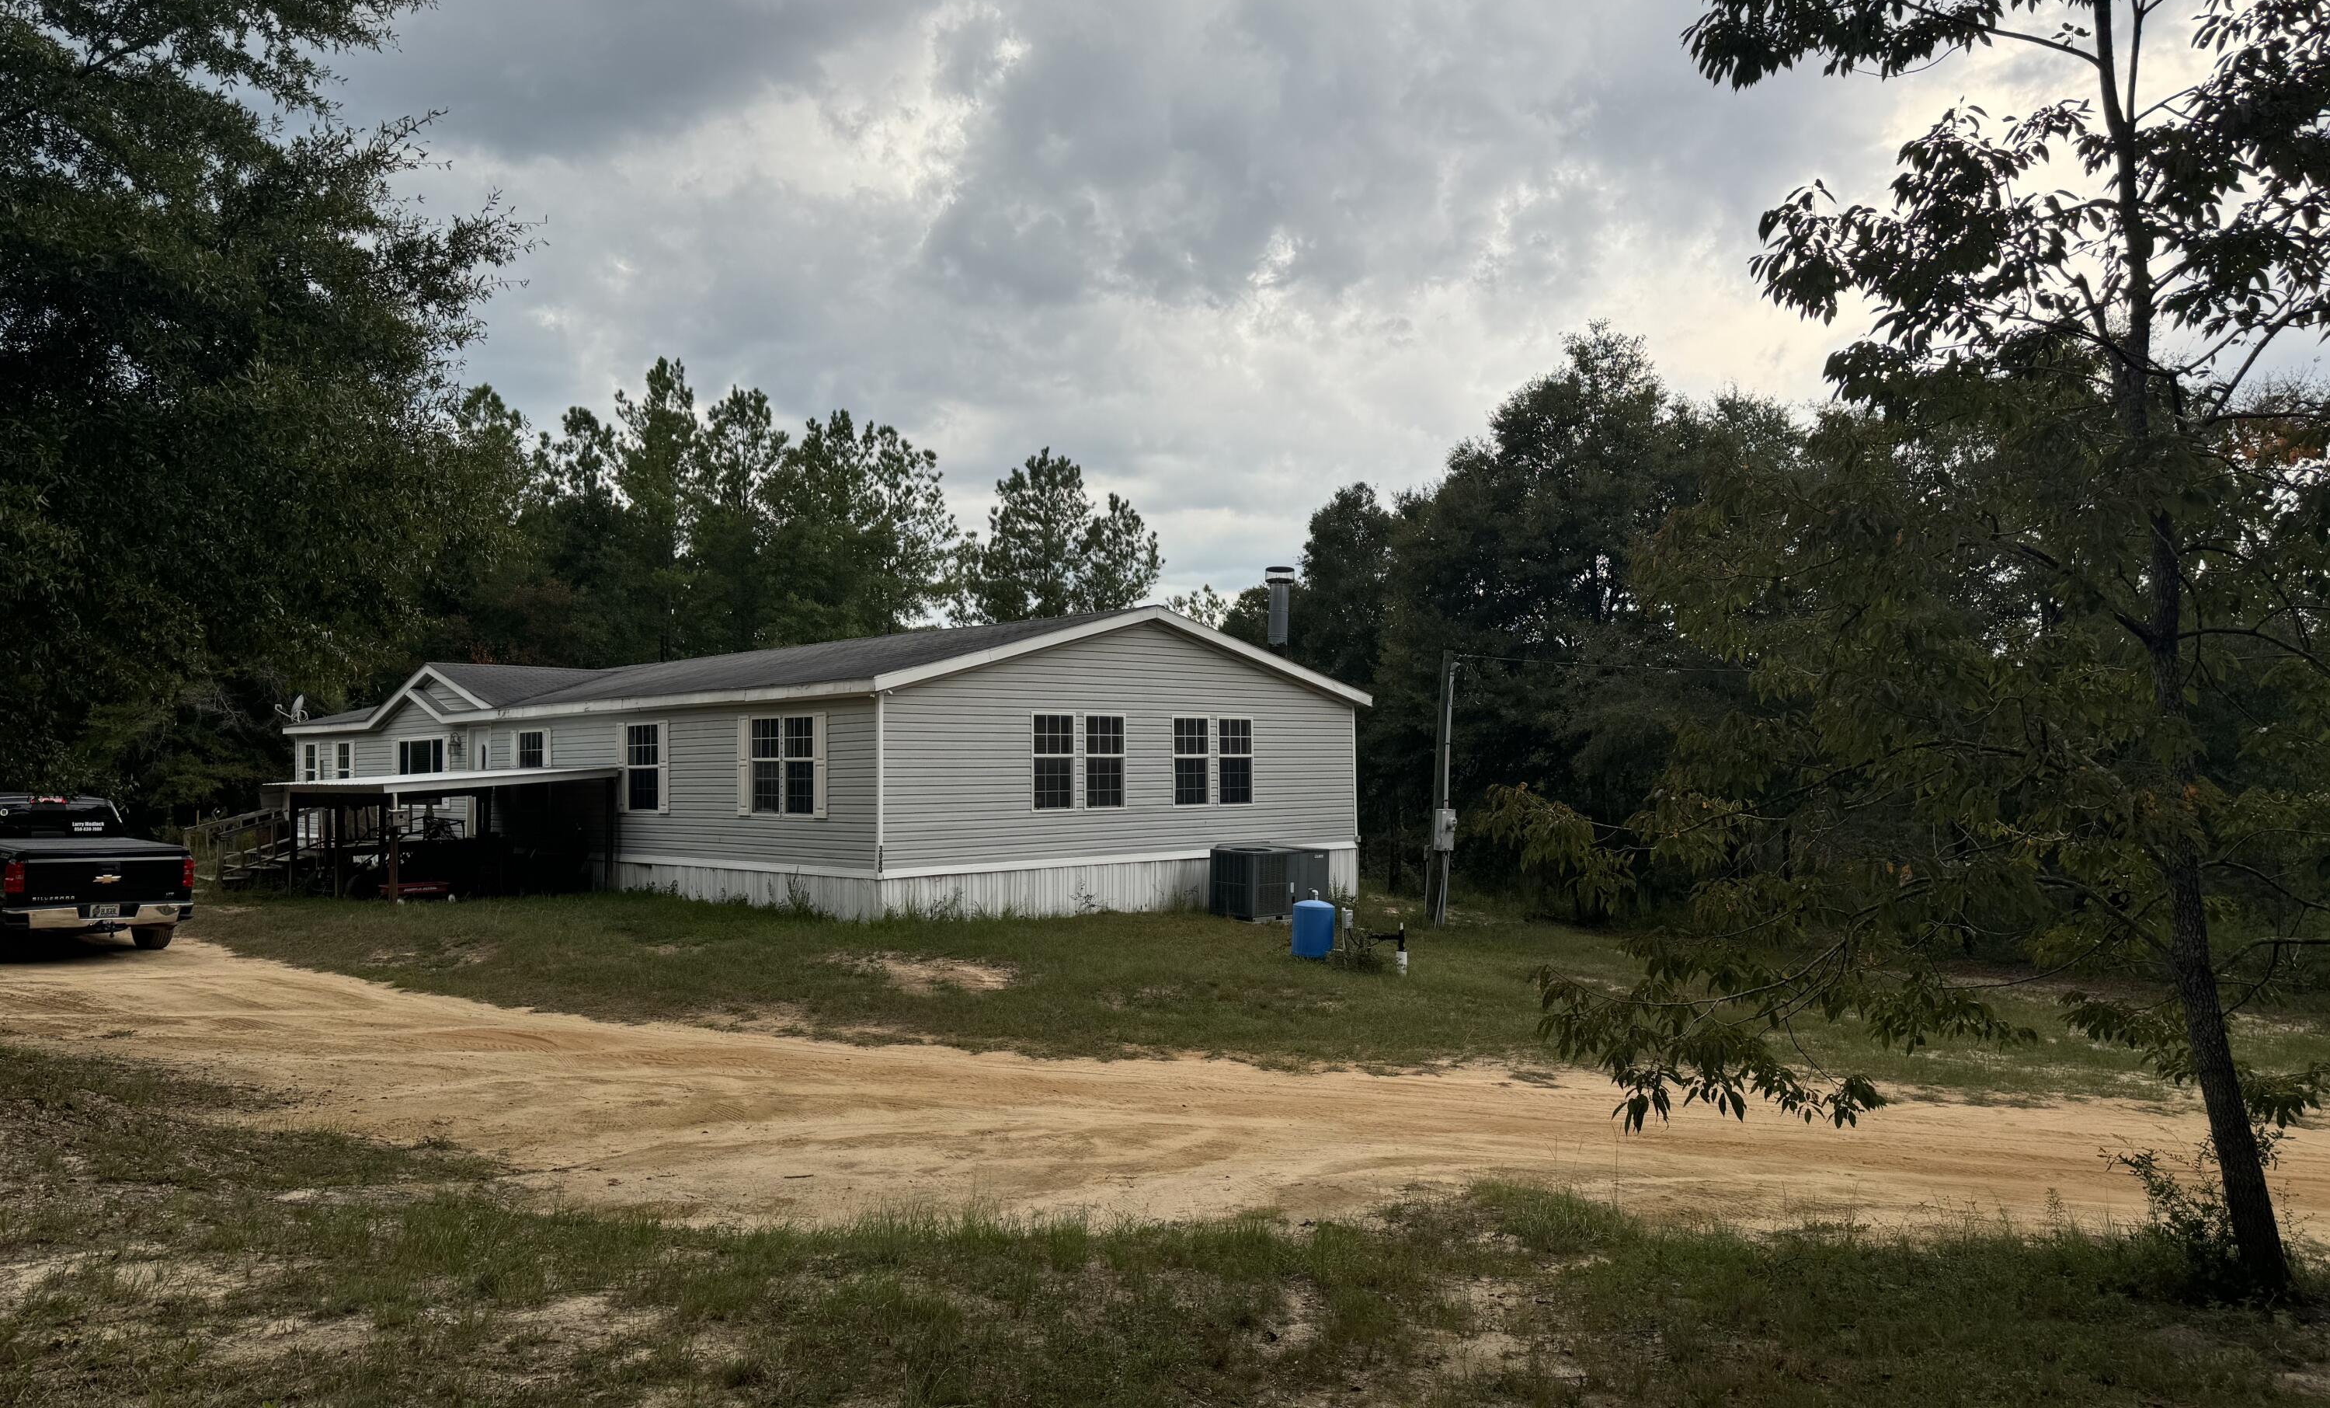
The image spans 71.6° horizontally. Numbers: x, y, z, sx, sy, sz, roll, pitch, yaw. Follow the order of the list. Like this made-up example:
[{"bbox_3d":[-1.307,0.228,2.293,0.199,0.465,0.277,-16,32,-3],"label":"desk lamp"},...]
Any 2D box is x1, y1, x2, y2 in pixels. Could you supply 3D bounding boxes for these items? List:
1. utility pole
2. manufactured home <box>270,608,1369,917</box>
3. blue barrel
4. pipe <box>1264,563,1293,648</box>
[{"bbox_3d":[3.704,1.109,21.445,0.290,3.647,0.280,2,-2,0],"label":"utility pole"},{"bbox_3d":[-8.210,1.154,31.534,9.777,4.262,23.269,2,-3,-44],"label":"manufactured home"},{"bbox_3d":[1.558,2.363,16.900,0.445,0.635,0.445,-1,-2,0],"label":"blue barrel"},{"bbox_3d":[1.836,-1.455,26.415,0.472,1.573,0.472,-1,-2,0],"label":"pipe"}]

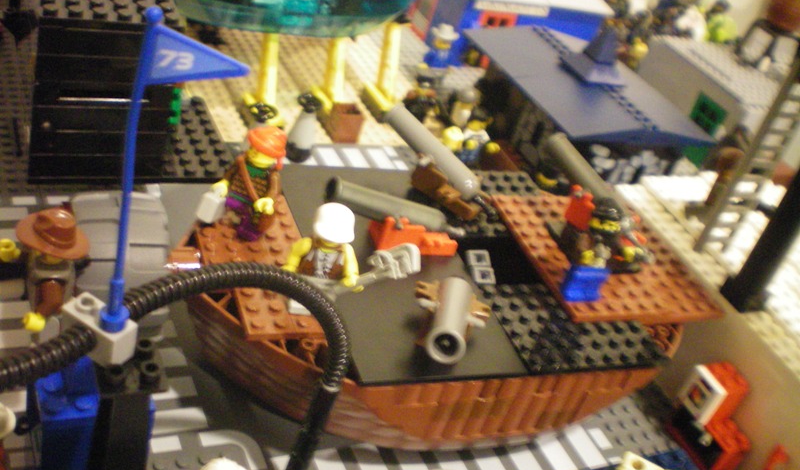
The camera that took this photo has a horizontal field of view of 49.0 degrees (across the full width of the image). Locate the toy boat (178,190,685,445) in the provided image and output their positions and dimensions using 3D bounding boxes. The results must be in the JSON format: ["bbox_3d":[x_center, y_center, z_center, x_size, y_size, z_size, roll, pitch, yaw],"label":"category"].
[{"bbox_3d":[0.006,0.028,0.366,0.210,0.061,0.134,0,37,-25],"label":"toy boat"}]

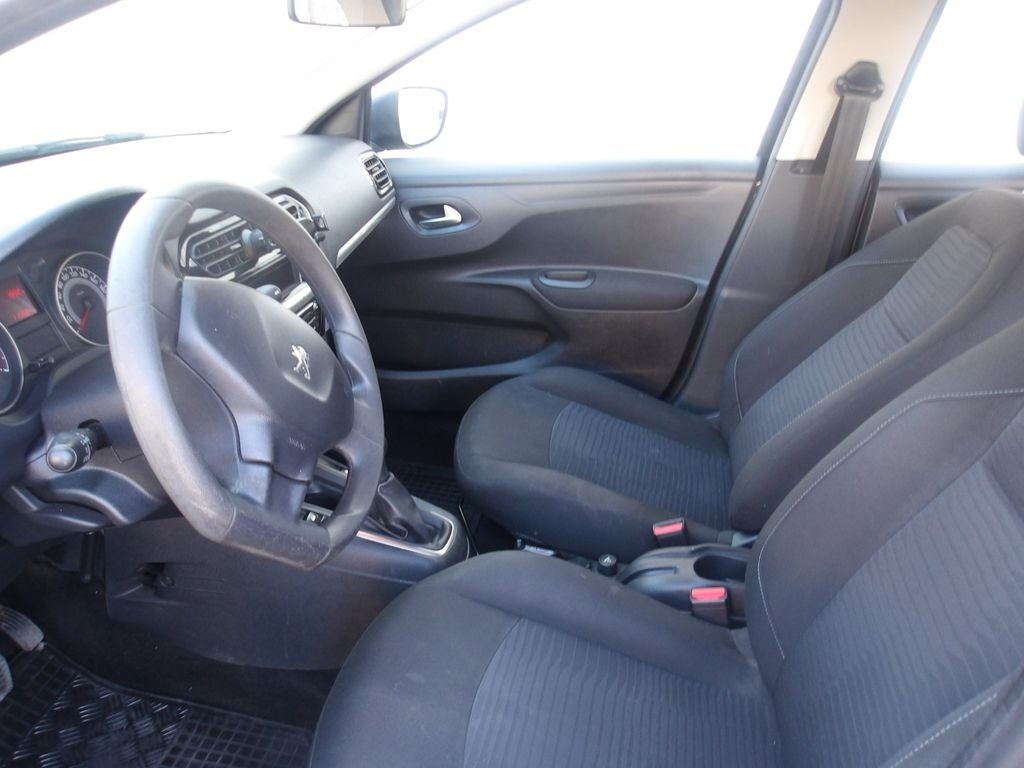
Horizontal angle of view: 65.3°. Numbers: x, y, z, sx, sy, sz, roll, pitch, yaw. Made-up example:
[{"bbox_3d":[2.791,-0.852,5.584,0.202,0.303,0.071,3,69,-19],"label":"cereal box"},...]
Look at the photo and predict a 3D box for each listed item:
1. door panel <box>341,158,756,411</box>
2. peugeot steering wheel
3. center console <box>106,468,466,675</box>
[{"bbox_3d":[0.000,-0.182,1.743,0.980,0.590,0.130,4,20,10],"label":"door panel"},{"bbox_3d":[-0.242,-0.007,0.769,0.100,0.370,0.380,-17,-20,17],"label":"peugeot steering wheel"},{"bbox_3d":[-0.337,0.273,1.252,0.550,0.290,0.230,4,20,10],"label":"center console"}]

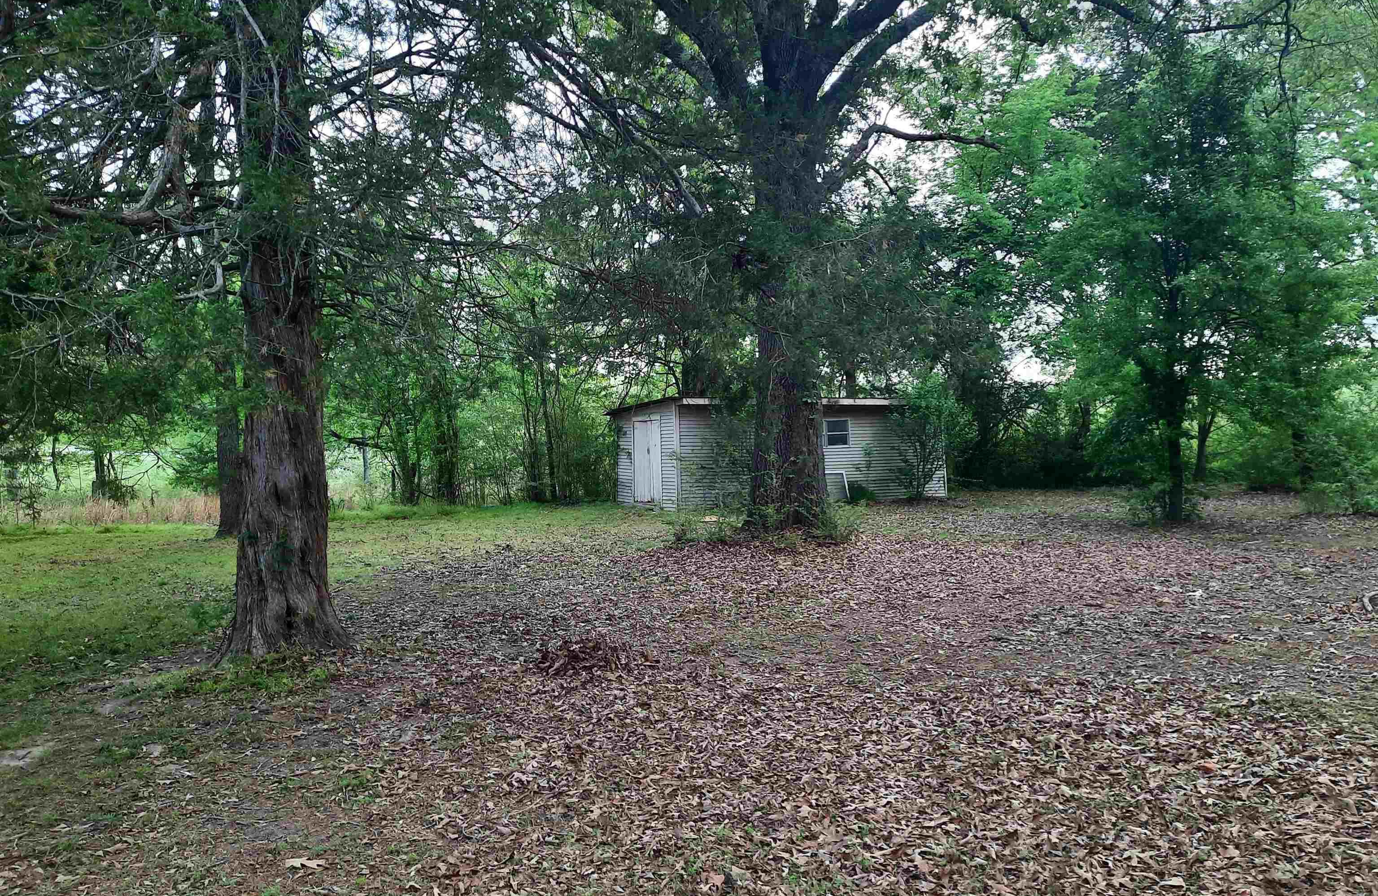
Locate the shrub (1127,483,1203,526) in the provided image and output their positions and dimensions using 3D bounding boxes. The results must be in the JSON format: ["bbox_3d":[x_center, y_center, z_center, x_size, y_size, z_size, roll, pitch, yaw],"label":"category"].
[{"bbox_3d":[8.511,0.992,17.800,1.377,0.755,1.200,-1,0,0],"label":"shrub"}]

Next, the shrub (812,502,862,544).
[{"bbox_3d":[2.418,1.200,16.200,0.812,0.657,0.750,-1,0,0],"label":"shrub"}]

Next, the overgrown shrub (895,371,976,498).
[{"bbox_3d":[6.213,-0.328,25.300,2.011,3.138,1.700,-1,0,0],"label":"overgrown shrub"}]

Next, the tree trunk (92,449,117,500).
[{"bbox_3d":[-14.993,0.662,25.500,0.561,1.293,0.500,-1,0,0],"label":"tree trunk"}]

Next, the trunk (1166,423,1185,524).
[{"bbox_3d":[8.752,0.474,17.900,0.367,1.737,0.360,-1,0,0],"label":"trunk"}]

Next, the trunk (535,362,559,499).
[{"bbox_3d":[-3.784,-0.473,26.500,0.592,3.831,0.500,-1,0,0],"label":"trunk"}]

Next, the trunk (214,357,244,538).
[{"bbox_3d":[-8.074,-0.019,17.500,0.528,3.186,0.500,-1,0,0],"label":"trunk"}]

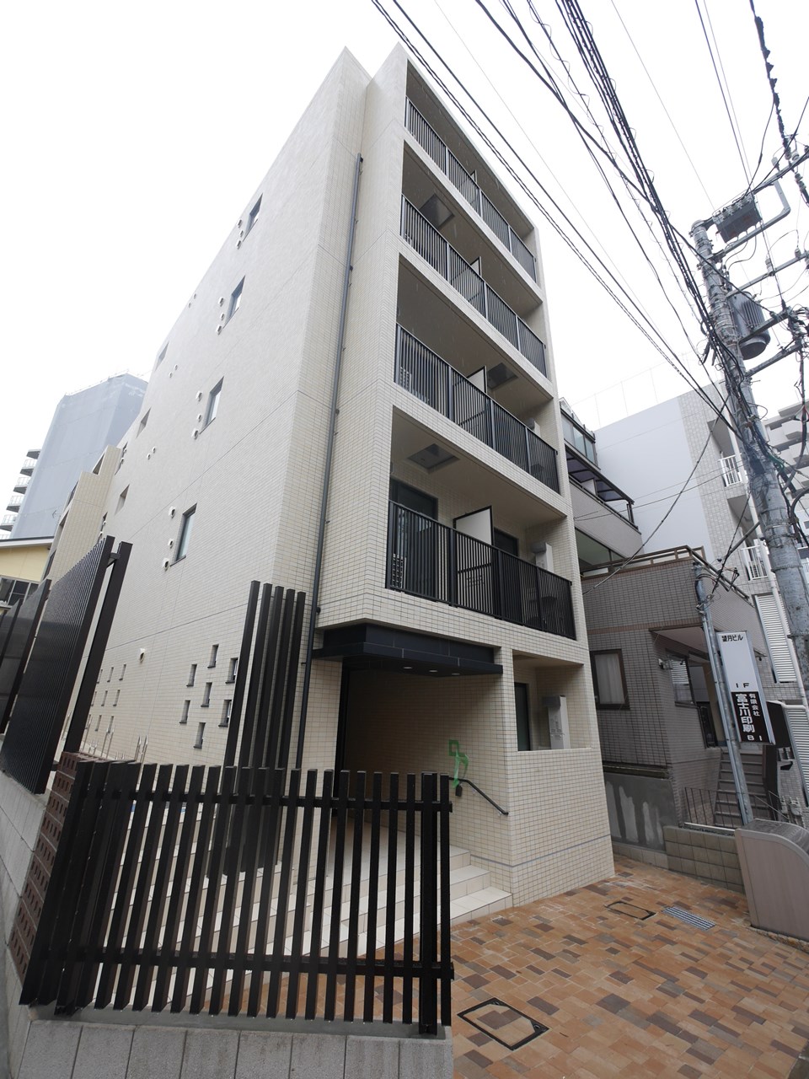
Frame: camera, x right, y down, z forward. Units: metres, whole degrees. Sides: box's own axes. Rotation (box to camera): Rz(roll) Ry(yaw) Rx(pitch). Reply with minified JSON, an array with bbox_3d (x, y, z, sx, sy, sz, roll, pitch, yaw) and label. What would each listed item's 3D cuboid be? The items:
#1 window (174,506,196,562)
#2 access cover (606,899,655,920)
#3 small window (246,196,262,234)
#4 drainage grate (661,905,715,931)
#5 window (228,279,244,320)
[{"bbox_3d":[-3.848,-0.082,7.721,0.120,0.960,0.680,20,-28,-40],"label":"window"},{"bbox_3d":[2.663,4.373,5.134,0.375,0.030,0.425,25,-30,-39],"label":"access cover"},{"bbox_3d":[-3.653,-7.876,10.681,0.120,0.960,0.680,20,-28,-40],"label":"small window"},{"bbox_3d":[3.324,4.430,5.090,0.310,0.030,0.465,22,-26,-35],"label":"drainage grate"},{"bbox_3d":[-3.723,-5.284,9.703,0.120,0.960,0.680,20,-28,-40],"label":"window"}]

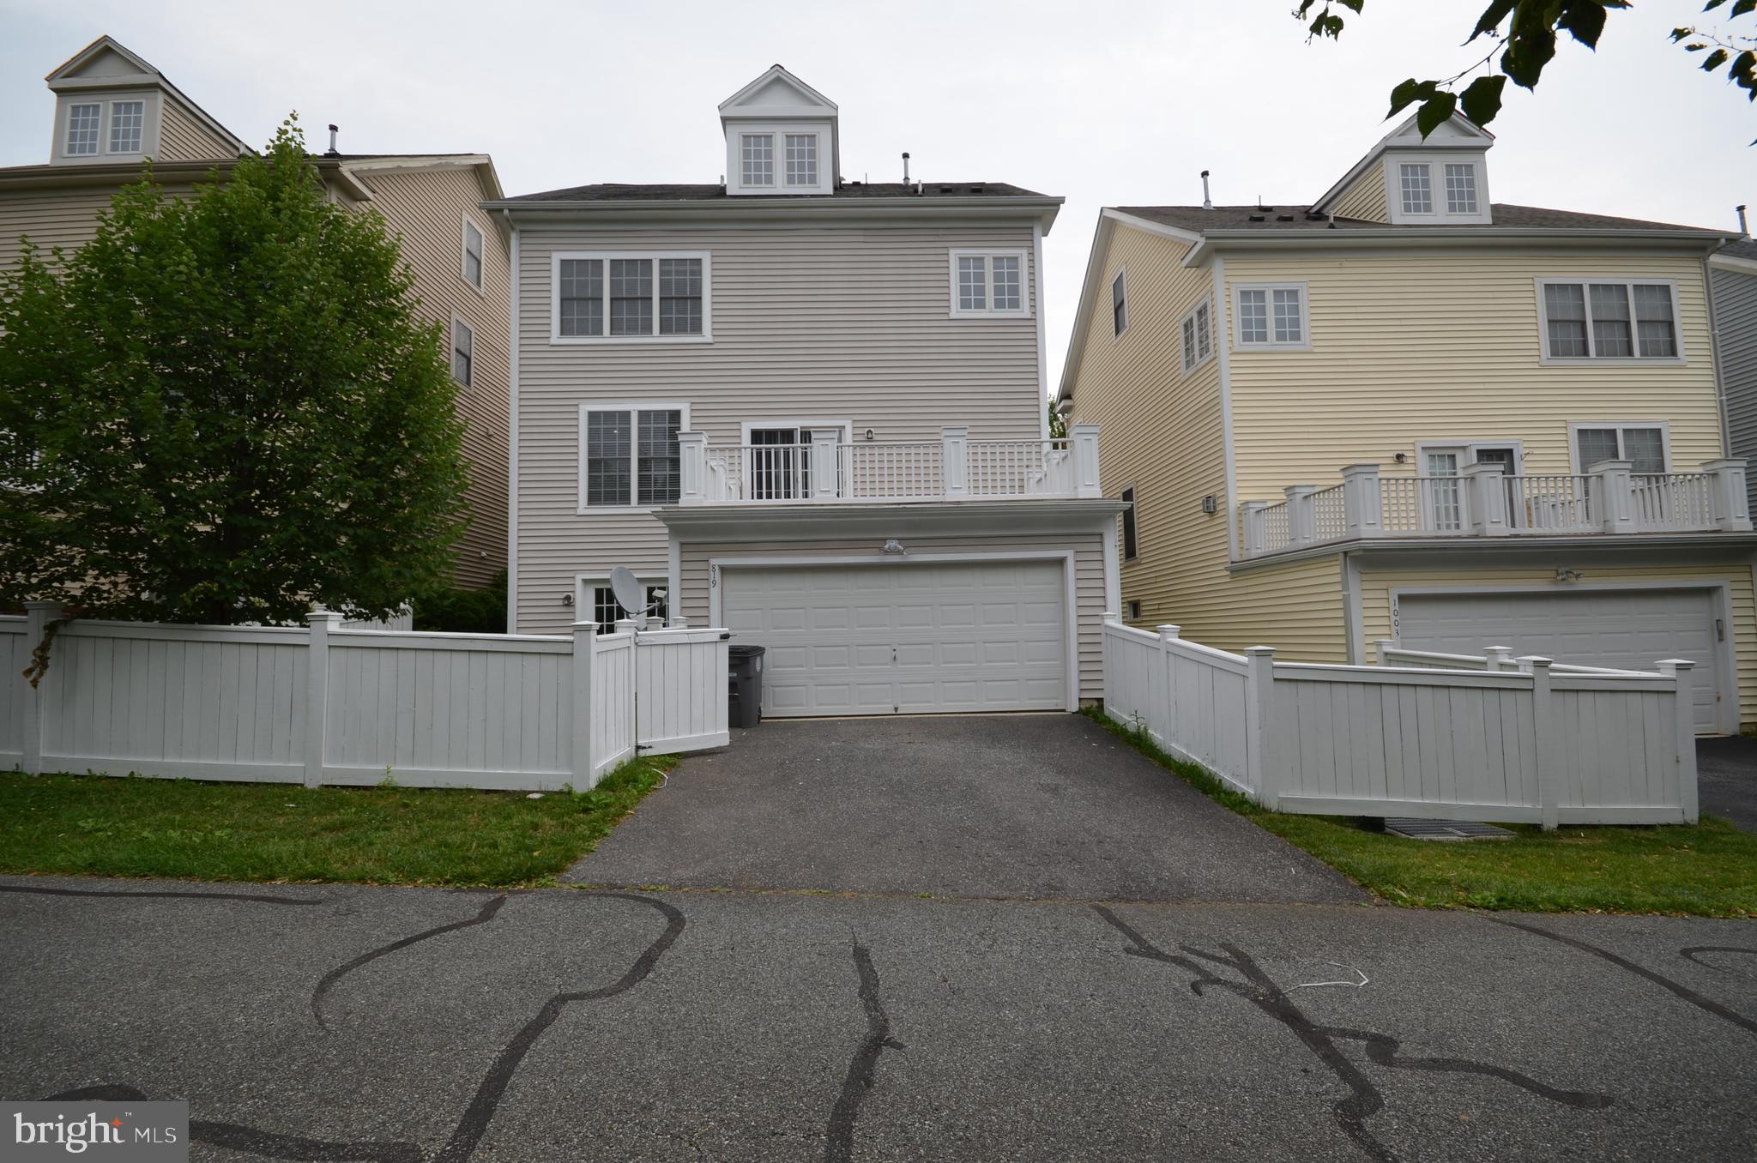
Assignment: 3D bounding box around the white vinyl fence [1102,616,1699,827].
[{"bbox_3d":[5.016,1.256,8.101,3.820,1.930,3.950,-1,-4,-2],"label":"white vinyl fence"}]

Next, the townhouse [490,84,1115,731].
[{"bbox_3d":[-1.922,-4.016,16.771,10.760,12.730,13.160,-1,-4,-2],"label":"townhouse"}]

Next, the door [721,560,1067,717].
[{"bbox_3d":[0.233,0.808,10.259,4.797,2.152,0.120,-1,-4,-2],"label":"door"}]

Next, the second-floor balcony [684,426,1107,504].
[{"bbox_3d":[0.126,-1.487,11.830,5.940,1.090,3.400,-1,-4,-2],"label":"second-floor balcony"}]

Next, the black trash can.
[{"bbox_3d":[-1.883,1.408,9.761,0.650,1.070,0.680,-2,-4,10],"label":"black trash can"}]

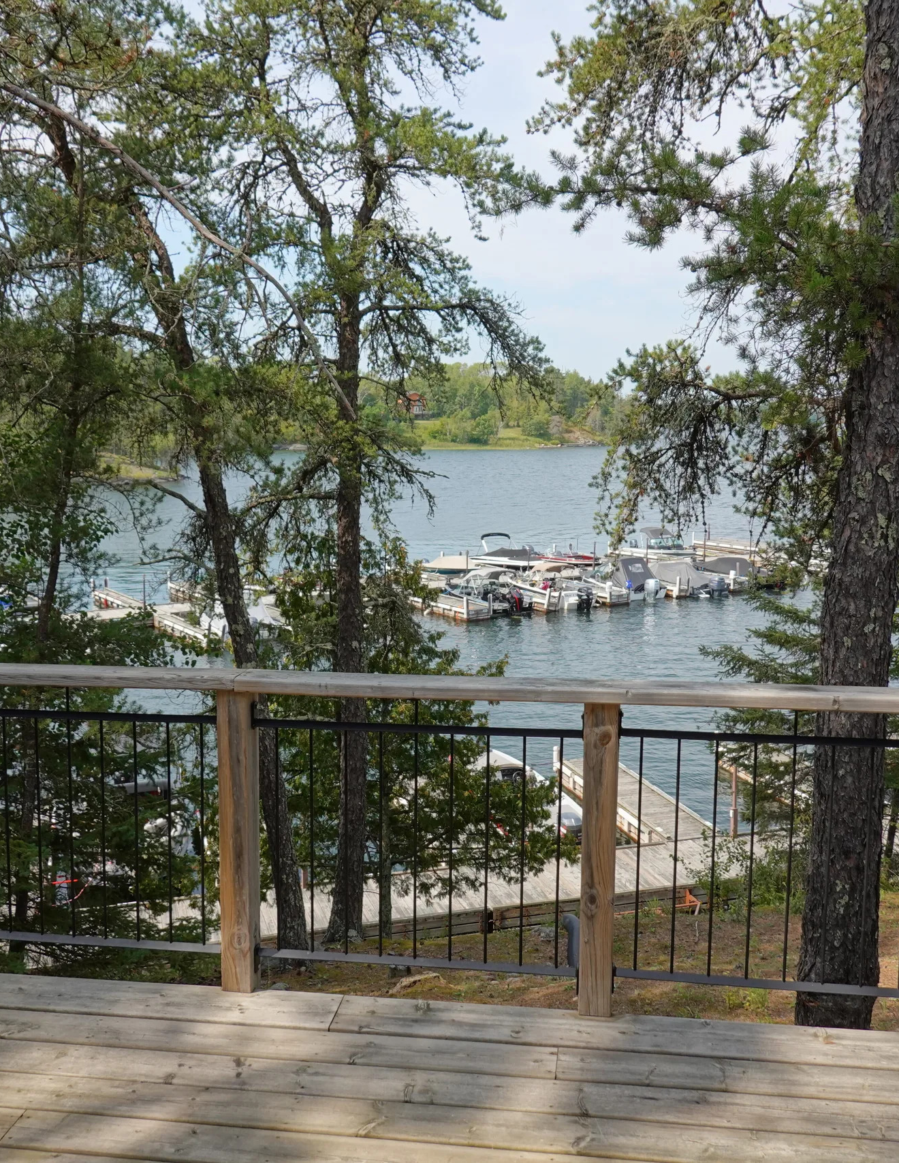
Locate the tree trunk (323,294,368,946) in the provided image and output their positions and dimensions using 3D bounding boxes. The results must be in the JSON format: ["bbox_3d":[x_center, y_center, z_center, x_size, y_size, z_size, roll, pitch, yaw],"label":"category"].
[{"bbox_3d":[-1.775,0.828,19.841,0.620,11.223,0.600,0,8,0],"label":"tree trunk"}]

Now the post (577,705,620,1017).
[{"bbox_3d":[0.420,0.774,3.268,0.090,0.904,0.090,1,8,7],"label":"post"}]

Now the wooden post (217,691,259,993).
[{"bbox_3d":[-0.613,0.752,3.396,0.090,0.904,0.090,1,8,7],"label":"wooden post"}]

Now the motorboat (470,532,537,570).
[{"bbox_3d":[3.668,-1.909,73.931,2.300,2.200,5.700,-5,10,-36],"label":"motorboat"}]

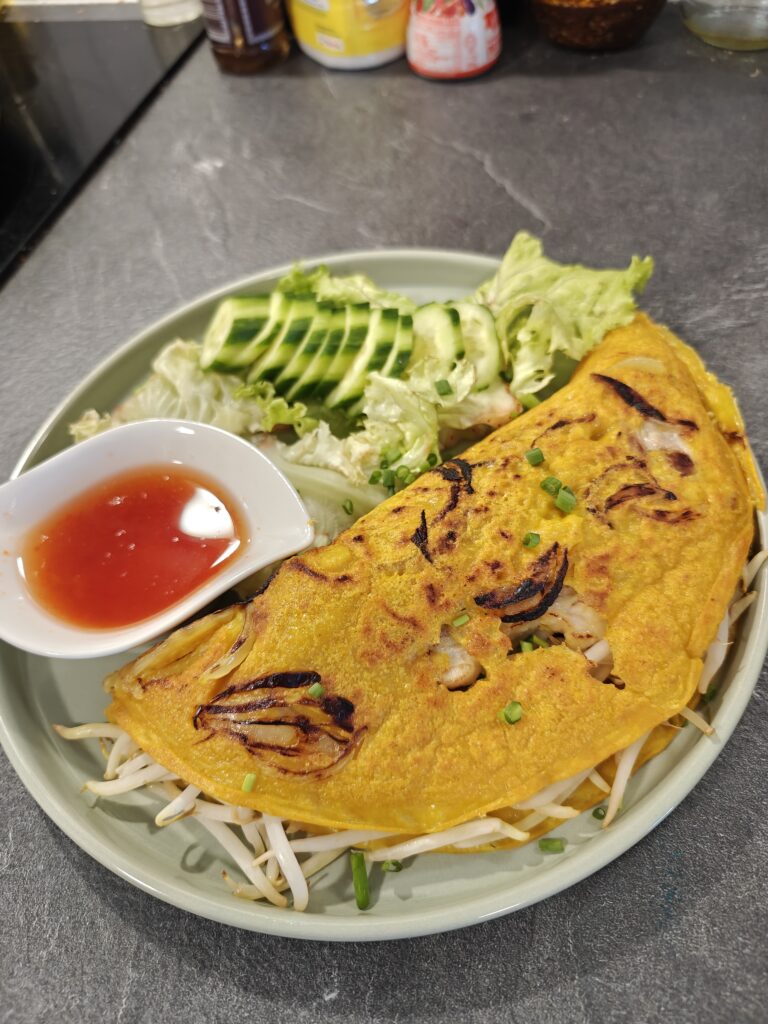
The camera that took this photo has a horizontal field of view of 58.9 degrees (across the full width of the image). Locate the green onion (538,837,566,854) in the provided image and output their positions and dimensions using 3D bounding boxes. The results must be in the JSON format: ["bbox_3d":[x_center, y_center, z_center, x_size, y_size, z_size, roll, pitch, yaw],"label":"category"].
[{"bbox_3d":[0.044,0.087,0.177,0.007,0.004,0.004,2,56,10],"label":"green onion"}]

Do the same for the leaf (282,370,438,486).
[{"bbox_3d":[-0.008,-0.030,0.244,0.056,0.027,0.037,3,57,10],"label":"leaf"}]

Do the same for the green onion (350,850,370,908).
[{"bbox_3d":[-0.006,0.095,0.176,0.004,0.003,0.013,-11,73,1],"label":"green onion"}]

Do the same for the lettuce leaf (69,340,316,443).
[{"bbox_3d":[-0.074,-0.044,0.267,0.095,0.029,0.043,-1,56,8],"label":"lettuce leaf"}]

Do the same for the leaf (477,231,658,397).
[{"bbox_3d":[0.065,-0.073,0.254,0.063,0.039,0.058,0,56,8],"label":"leaf"}]

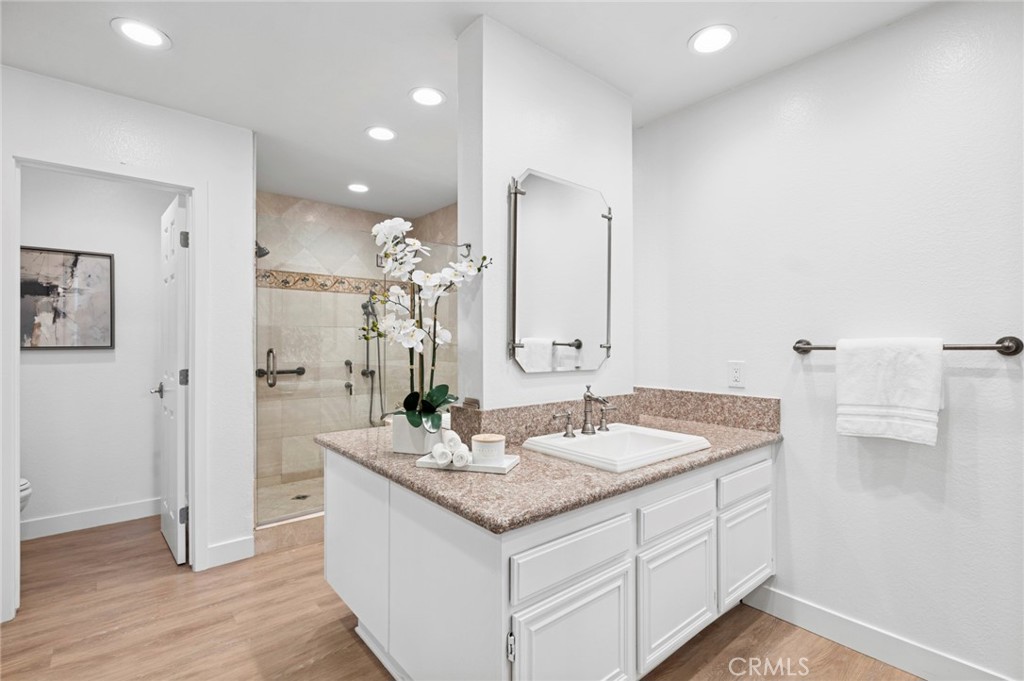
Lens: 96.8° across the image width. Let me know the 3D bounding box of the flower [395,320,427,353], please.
[{"bbox_3d":[-0.366,-0.015,1.650,0.110,0.110,0.060,0,0,-6],"label":"flower"}]

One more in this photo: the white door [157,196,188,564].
[{"bbox_3d":[-2.031,0.214,2.718,0.036,2.025,0.610,0,0,-45],"label":"white door"}]

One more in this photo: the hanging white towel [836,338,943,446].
[{"bbox_3d":[1.392,0.182,1.695,0.060,0.386,0.301,0,0,-40],"label":"hanging white towel"}]

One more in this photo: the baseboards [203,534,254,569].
[{"bbox_3d":[-1.578,1.183,2.538,0.240,0.114,0.016,0,0,-40],"label":"baseboards"}]

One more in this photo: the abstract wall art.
[{"bbox_3d":[-2.942,-0.256,2.832,0.700,0.645,0.040,0,0,-40],"label":"abstract wall art"}]

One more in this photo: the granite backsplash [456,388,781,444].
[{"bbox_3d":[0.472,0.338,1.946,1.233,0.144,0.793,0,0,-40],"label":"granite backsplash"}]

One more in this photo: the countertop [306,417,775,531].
[{"bbox_3d":[0.188,0.416,1.992,1.611,0.037,1.240,0,0,-40],"label":"countertop"}]

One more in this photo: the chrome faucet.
[{"bbox_3d":[0.349,0.286,1.882,0.058,0.196,0.135,0,0,-40],"label":"chrome faucet"}]

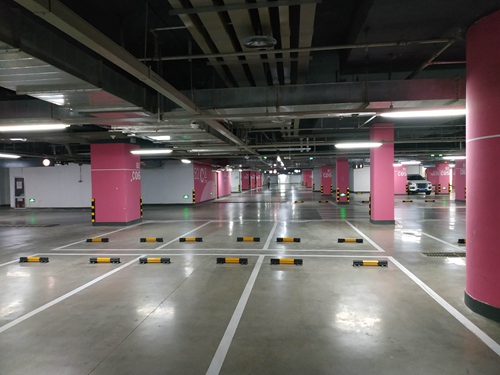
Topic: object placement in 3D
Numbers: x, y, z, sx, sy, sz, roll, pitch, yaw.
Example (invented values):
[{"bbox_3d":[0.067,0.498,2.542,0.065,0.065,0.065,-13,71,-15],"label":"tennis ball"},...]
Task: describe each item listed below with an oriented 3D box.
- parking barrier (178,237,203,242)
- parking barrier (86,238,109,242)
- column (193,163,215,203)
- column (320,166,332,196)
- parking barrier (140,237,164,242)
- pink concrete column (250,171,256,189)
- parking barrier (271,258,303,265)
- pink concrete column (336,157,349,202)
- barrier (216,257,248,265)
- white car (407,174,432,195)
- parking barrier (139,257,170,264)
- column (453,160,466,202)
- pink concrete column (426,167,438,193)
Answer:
[{"bbox_3d":[-1.467,1.305,8.703,0.560,0.097,0.110,-1,1,8],"label":"parking barrier"},{"bbox_3d":[-4.009,1.389,9.184,0.580,0.105,0.150,-1,1,8],"label":"parking barrier"},{"bbox_3d":[-3.514,-0.340,24.767,0.750,2.700,5.000,-1,1,8],"label":"column"},{"bbox_3d":[6.546,-0.648,29.551,0.880,2.620,0.800,-1,1,8],"label":"column"},{"bbox_3d":[-2.476,1.325,8.818,0.560,0.097,0.110,-1,1,8],"label":"parking barrier"},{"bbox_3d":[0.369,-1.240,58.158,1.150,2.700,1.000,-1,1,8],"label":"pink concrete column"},{"bbox_3d":[0.650,1.317,6.178,0.560,0.097,0.110,-1,1,8],"label":"parking barrier"},{"bbox_3d":[5.584,-0.386,20.770,0.661,2.750,0.691,-1,1,8],"label":"pink concrete column"},{"bbox_3d":[-0.315,1.369,6.465,0.580,0.105,0.150,-1,1,8],"label":"barrier"},{"bbox_3d":[13.340,-0.309,28.962,1.870,1.660,4.600,-1,1,8],"label":"white car"},{"bbox_3d":[-1.768,1.365,6.508,0.560,0.097,0.110,-1,1,8],"label":"parking barrier"},{"bbox_3d":[12.114,-0.390,19.162,0.839,2.550,1.086,-1,1,8],"label":"column"},{"bbox_3d":[15.798,-0.668,29.726,0.839,2.500,0.889,-1,1,8],"label":"pink concrete column"}]

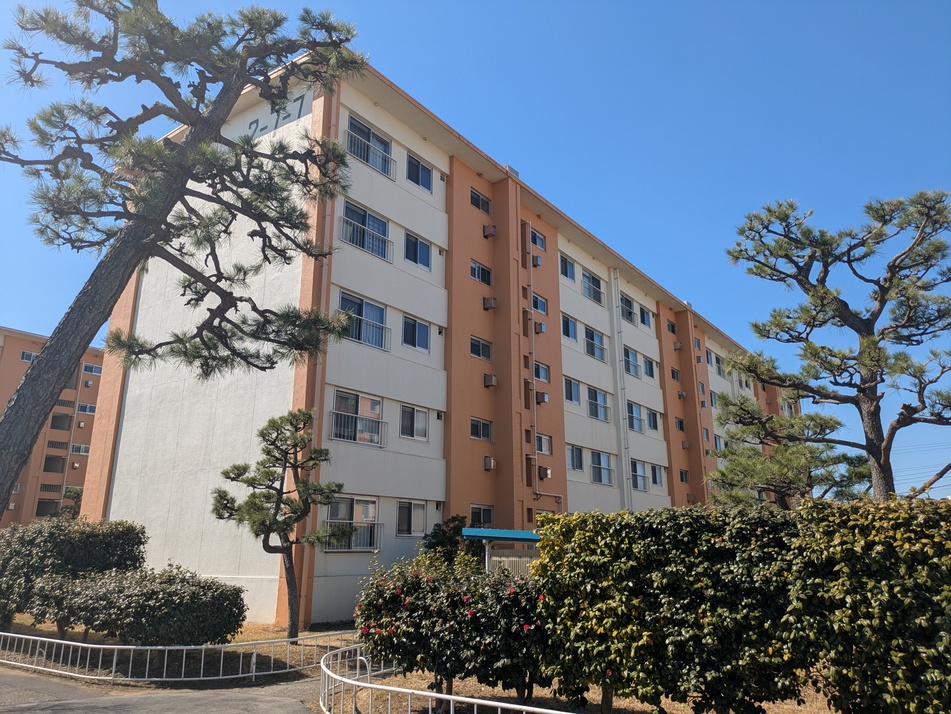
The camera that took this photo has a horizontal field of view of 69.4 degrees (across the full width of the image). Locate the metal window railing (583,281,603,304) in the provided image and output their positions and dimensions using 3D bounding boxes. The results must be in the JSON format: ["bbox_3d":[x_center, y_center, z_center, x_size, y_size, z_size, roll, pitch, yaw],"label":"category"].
[{"bbox_3d":[5.158,-2.749,30.286,0.132,0.715,2.013,-12,-20,35],"label":"metal window railing"}]

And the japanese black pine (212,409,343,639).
[{"bbox_3d":[-3.484,2.975,12.441,2.481,4.132,2.283,4,-16,-13],"label":"japanese black pine"}]

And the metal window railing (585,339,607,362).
[{"bbox_3d":[5.163,-0.210,29.564,0.132,0.715,2.013,-12,-20,35],"label":"metal window railing"}]

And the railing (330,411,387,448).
[{"bbox_3d":[-2.991,1.892,17.605,0.132,0.715,2.013,-12,-20,35],"label":"railing"}]

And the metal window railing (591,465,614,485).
[{"bbox_3d":[5.173,4.868,28.120,0.132,0.715,2.013,-12,-20,35],"label":"metal window railing"}]

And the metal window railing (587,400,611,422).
[{"bbox_3d":[5.168,2.329,28.842,0.132,0.715,2.013,-12,-20,35],"label":"metal window railing"}]

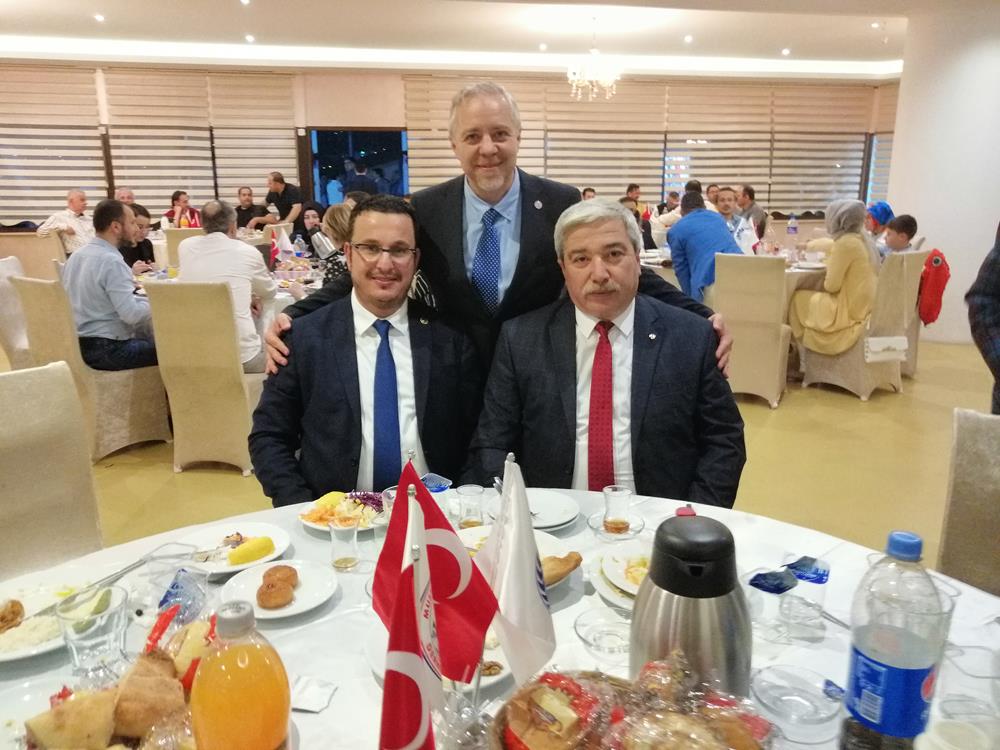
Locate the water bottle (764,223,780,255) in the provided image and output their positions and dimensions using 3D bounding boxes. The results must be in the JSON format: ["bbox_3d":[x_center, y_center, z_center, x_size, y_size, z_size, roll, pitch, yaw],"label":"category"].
[{"bbox_3d":[2.308,-1.143,6.639,0.088,0.310,0.088,0,14,0],"label":"water bottle"}]

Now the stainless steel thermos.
[{"bbox_3d":[0.223,0.278,0.932,0.142,0.240,0.175,2,14,8],"label":"stainless steel thermos"}]

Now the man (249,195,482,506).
[{"bbox_3d":[-0.249,0.314,1.660,0.560,1.340,0.760,-4,14,-15],"label":"man"}]

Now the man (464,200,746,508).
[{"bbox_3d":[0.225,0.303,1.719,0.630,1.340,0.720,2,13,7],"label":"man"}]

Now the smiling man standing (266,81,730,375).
[{"bbox_3d":[0.000,0.089,2.030,1.040,1.630,0.580,0,13,0],"label":"smiling man standing"}]

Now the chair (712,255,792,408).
[{"bbox_3d":[1.669,-0.317,5.102,0.440,0.940,0.550,8,16,30],"label":"chair"}]

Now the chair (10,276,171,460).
[{"bbox_3d":[-2.230,-0.086,4.277,0.450,0.970,0.570,10,16,37],"label":"chair"}]

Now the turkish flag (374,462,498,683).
[{"bbox_3d":[-0.066,0.201,0.835,0.132,0.225,0.090,-1,13,-6],"label":"turkish flag"}]

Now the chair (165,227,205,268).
[{"bbox_3d":[-3.202,-1.040,8.132,0.440,0.940,0.550,-2,14,-6],"label":"chair"}]

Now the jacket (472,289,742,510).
[{"bbox_3d":[0.235,0.130,1.783,0.620,0.630,0.420,2,13,7],"label":"jacket"}]

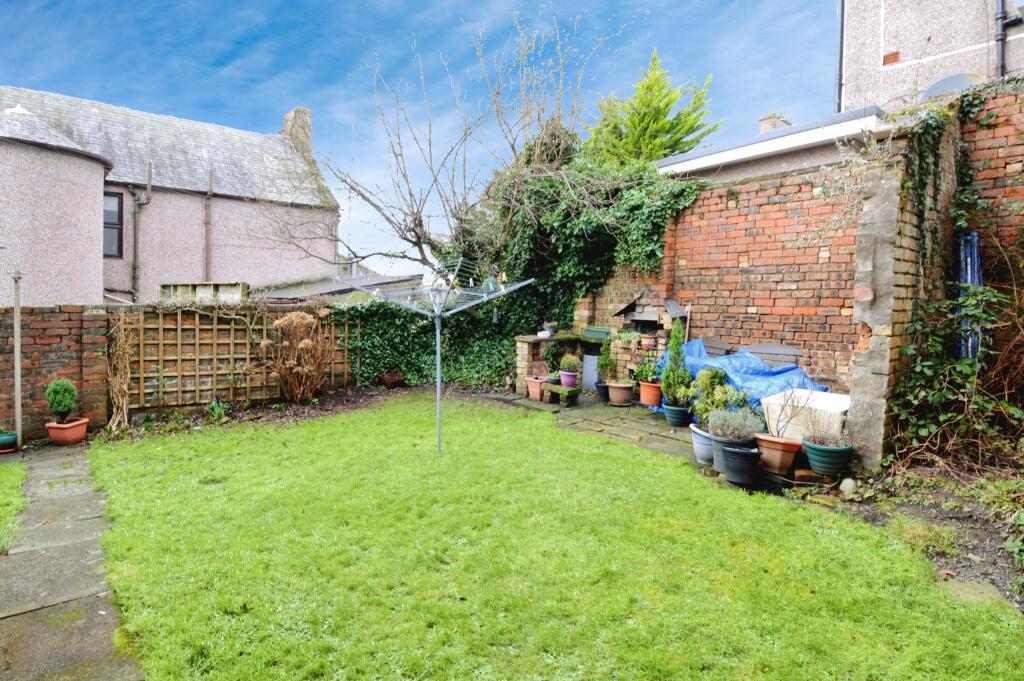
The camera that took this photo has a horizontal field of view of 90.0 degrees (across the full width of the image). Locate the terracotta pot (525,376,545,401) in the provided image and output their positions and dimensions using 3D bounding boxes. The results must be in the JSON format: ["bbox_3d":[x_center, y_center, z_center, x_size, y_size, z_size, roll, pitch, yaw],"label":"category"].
[{"bbox_3d":[0.430,0.769,8.501,0.310,0.360,0.310,4,4,33],"label":"terracotta pot"}]

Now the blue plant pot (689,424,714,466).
[{"bbox_3d":[2.208,1.145,5.640,0.450,0.370,0.450,3,3,24],"label":"blue plant pot"}]

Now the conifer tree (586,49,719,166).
[{"bbox_3d":[3.221,-2.703,11.455,3.600,7.600,3.600,2,3,0],"label":"conifer tree"}]

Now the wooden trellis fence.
[{"bbox_3d":[-3.657,0.198,7.269,2.950,1.300,0.050,0,4,-35],"label":"wooden trellis fence"}]

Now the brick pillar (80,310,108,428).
[{"bbox_3d":[-5.105,0.356,6.255,0.250,1.480,0.270,0,4,-35],"label":"brick pillar"}]

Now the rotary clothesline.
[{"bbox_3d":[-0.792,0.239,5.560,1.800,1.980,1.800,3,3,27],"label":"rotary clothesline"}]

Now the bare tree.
[{"bbox_3d":[-1.099,-2.201,9.026,6.300,6.500,4.700,2,3,0],"label":"bare tree"}]

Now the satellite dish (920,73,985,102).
[{"bbox_3d":[5.868,-3.217,6.800,0.720,0.700,0.220,5,4,44],"label":"satellite dish"}]

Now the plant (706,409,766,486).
[{"bbox_3d":[2.203,1.017,5.046,0.500,0.690,0.480,3,3,24],"label":"plant"}]

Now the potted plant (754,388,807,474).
[{"bbox_3d":[2.744,0.913,5.222,0.440,0.840,0.440,3,3,27],"label":"potted plant"}]

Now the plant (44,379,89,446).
[{"bbox_3d":[-5.050,0.787,5.793,0.320,0.700,0.310,1,3,-14],"label":"plant"}]

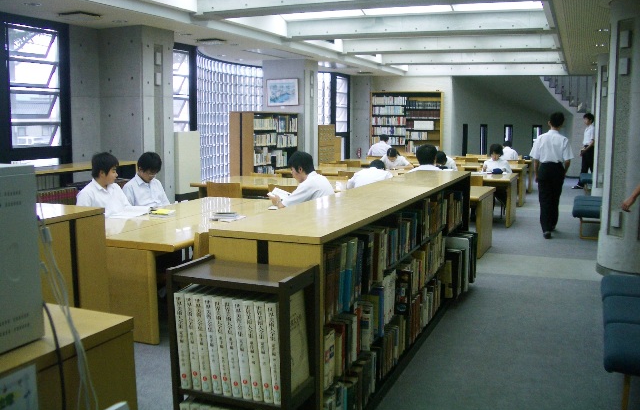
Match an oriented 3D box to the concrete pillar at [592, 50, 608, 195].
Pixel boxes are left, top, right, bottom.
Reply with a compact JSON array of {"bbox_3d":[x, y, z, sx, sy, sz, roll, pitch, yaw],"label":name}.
[{"bbox_3d":[5.356,-1.296,11.625,0.750,2.800,0.750,3,8,22],"label":"concrete pillar"}]

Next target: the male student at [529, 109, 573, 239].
[{"bbox_3d":[2.986,-0.387,8.354,0.520,1.640,0.420,3,8,22],"label":"male student"}]

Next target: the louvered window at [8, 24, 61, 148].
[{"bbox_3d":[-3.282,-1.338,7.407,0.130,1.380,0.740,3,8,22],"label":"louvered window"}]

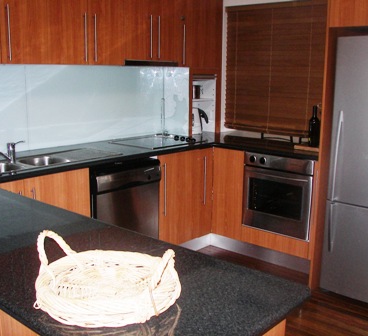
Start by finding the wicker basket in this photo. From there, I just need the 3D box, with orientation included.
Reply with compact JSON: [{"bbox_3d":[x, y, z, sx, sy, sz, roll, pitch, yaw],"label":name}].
[{"bbox_3d":[-0.181,0.250,1.136,0.360,0.147,0.345,0,11,0],"label":"wicker basket"}]

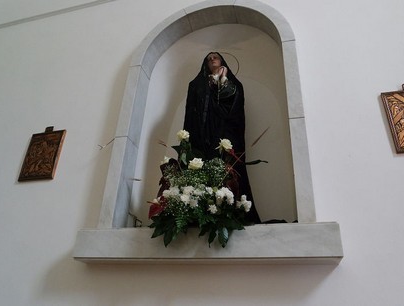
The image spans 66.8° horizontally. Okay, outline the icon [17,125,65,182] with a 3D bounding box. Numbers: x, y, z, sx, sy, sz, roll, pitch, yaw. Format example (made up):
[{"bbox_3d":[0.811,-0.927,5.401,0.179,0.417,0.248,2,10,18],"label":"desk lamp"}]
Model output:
[{"bbox_3d":[-1.251,0.001,2.438,0.310,0.487,0.026,-5,-29,15],"label":"icon"}]

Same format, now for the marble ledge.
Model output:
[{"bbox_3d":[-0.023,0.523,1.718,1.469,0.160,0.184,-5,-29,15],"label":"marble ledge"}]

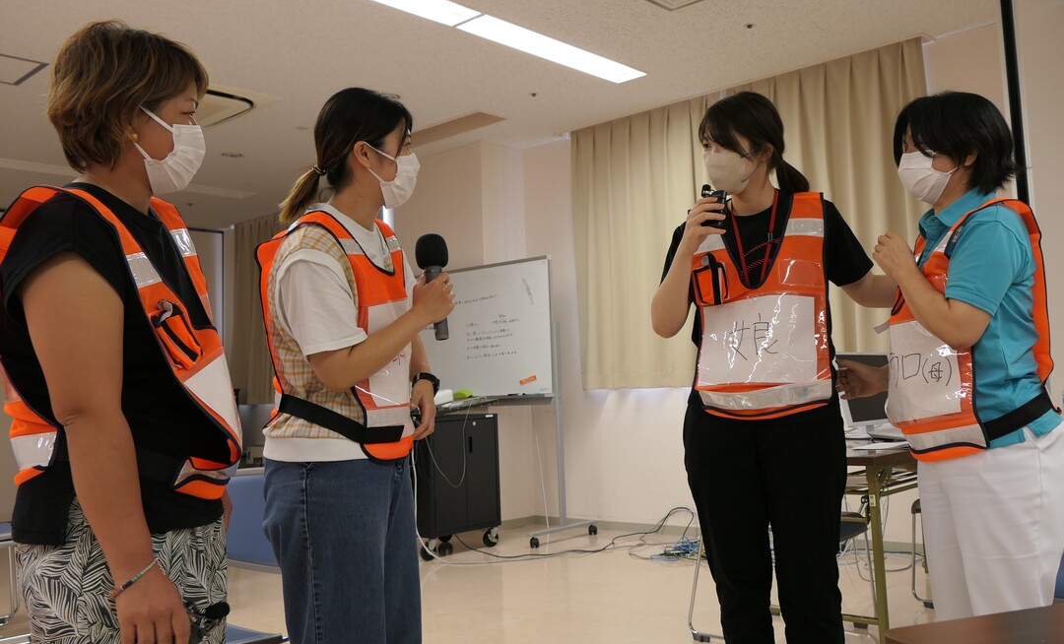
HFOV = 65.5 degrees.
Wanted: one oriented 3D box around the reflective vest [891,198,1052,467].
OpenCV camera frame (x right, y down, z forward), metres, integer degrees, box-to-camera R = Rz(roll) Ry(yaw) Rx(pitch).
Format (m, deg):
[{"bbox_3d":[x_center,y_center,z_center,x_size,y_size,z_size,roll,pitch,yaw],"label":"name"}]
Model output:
[{"bbox_3d":[0.948,0.016,1.780,0.330,0.550,0.390,-2,-5,0],"label":"reflective vest"}]

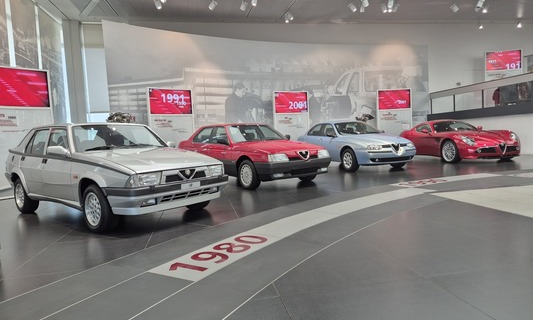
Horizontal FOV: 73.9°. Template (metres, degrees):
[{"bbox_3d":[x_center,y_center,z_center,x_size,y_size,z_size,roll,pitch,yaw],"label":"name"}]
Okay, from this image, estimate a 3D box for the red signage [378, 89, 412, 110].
[{"bbox_3d":[5.268,-2.468,14.579,1.400,0.790,0.080,-3,3,-8],"label":"red signage"}]

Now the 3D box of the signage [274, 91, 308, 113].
[{"bbox_3d":[0.962,-2.196,13.609,1.400,0.790,0.080,-4,4,-21],"label":"signage"}]

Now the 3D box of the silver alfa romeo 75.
[{"bbox_3d":[-2.546,0.124,5.491,4.330,1.350,1.660,0,4,40],"label":"silver alfa romeo 75"}]

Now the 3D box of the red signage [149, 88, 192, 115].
[{"bbox_3d":[-3.071,-1.864,11.431,1.400,0.790,0.080,-5,4,-36],"label":"red signage"}]

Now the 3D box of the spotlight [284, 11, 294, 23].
[{"bbox_3d":[0.843,-5.169,12.758,0.220,0.380,0.260,-5,4,-37],"label":"spotlight"}]

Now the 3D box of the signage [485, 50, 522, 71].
[{"bbox_3d":[9.665,-4.017,14.443,1.400,0.790,0.080,-3,3,3],"label":"signage"}]

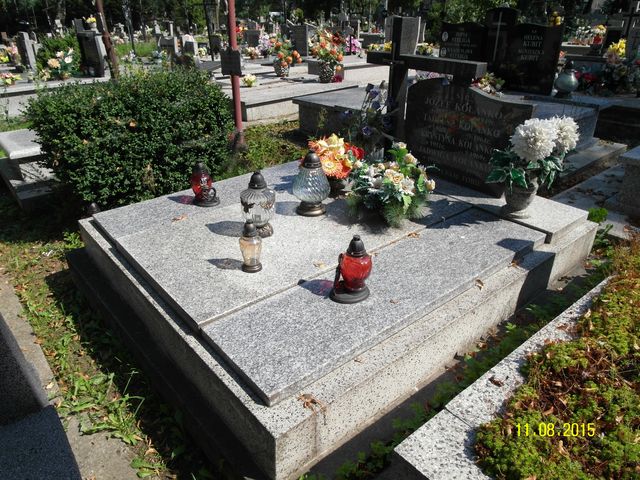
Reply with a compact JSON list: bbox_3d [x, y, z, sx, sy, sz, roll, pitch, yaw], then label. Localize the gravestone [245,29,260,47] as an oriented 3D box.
[{"bbox_3d":[-1.828,-5.410,12.012,0.540,0.530,0.100,24,34,37],"label":"gravestone"}]

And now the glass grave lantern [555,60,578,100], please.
[{"bbox_3d":[2.824,-1.838,5.085,0.245,0.395,0.245,-19,33,-35],"label":"glass grave lantern"}]

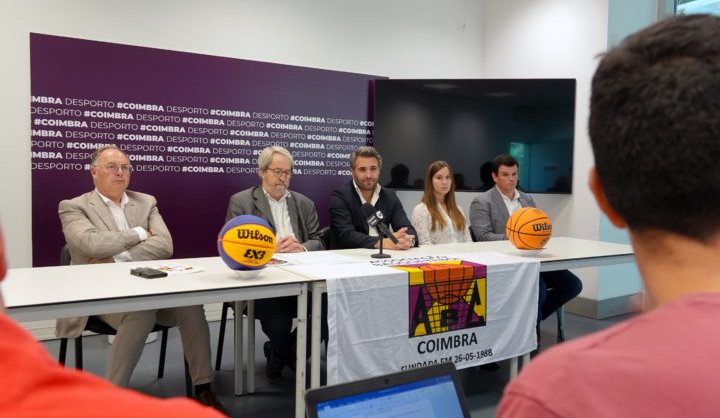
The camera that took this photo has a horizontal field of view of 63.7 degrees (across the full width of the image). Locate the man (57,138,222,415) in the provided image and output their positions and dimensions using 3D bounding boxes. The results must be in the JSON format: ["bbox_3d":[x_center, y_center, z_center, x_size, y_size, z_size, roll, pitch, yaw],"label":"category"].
[{"bbox_3d":[-1.130,0.320,2.895,0.780,1.273,0.620,4,4,44],"label":"man"}]

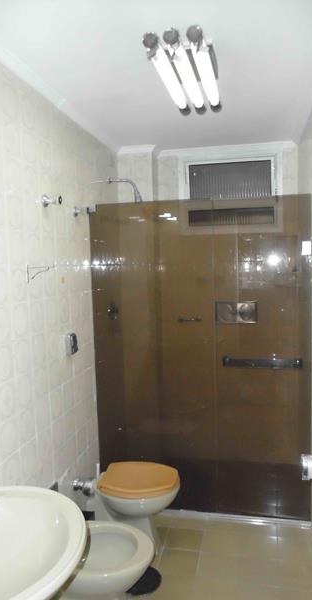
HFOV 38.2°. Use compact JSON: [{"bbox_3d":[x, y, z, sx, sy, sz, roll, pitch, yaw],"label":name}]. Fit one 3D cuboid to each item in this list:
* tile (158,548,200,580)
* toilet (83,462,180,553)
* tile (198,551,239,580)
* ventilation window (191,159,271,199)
[{"bbox_3d":[0.126,1.383,2.381,0.203,0.010,0.195,-1,5,12],"label":"tile"},{"bbox_3d":[-0.102,1.174,2.516,0.500,0.400,0.370,-1,5,12],"label":"toilet"},{"bbox_3d":[0.329,1.381,2.337,0.203,0.010,0.195,-1,5,12],"label":"tile"},{"bbox_3d":[0.559,-0.877,3.353,0.630,0.310,0.060,-1,5,12],"label":"ventilation window"}]

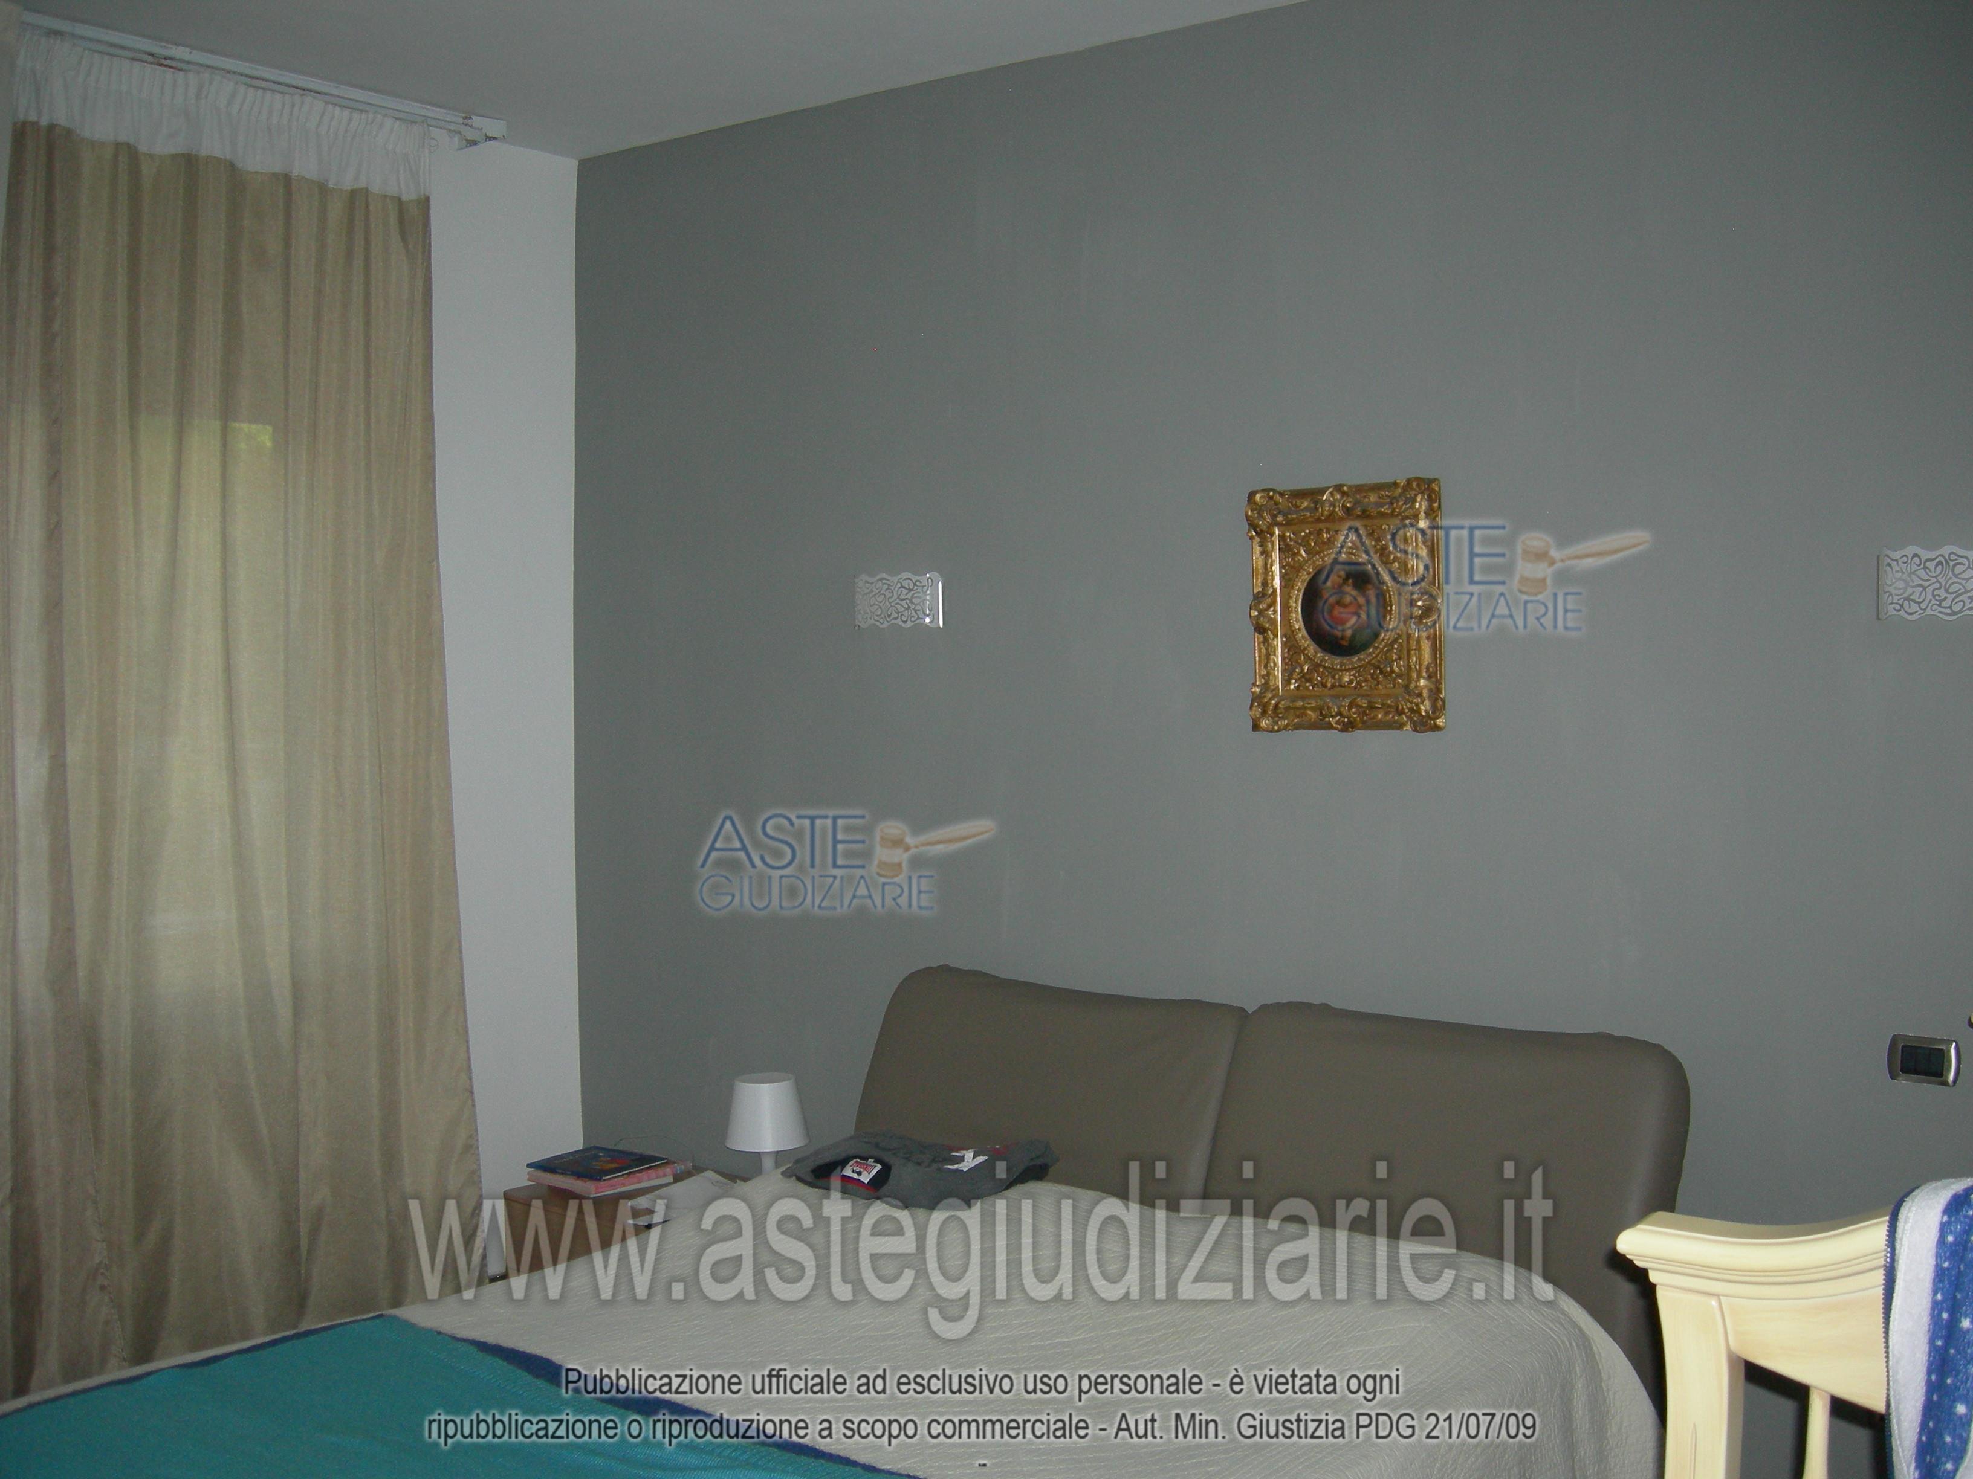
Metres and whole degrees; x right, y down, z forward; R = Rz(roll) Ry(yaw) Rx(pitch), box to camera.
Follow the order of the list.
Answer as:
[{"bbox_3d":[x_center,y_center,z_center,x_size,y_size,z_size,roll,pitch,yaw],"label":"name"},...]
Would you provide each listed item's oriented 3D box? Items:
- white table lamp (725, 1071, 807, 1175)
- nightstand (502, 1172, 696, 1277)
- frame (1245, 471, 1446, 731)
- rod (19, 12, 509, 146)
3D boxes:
[{"bbox_3d":[-0.502,0.918,4.660,0.190,0.290,0.190,0,2,0],"label":"white table lamp"},{"bbox_3d":[-0.734,1.218,4.691,0.600,0.352,0.450,2,3,38],"label":"nightstand"},{"bbox_3d":[0.672,-0.245,3.837,0.390,0.460,0.050,2,3,38],"label":"frame"},{"bbox_3d":[-1.540,-1.408,4.370,0.160,0.050,1.160,2,3,38],"label":"rod"}]

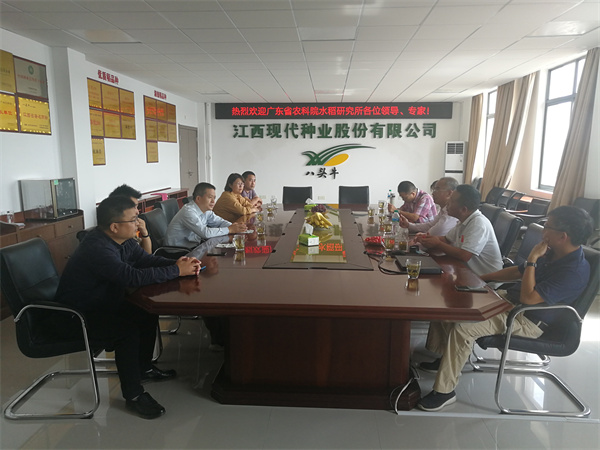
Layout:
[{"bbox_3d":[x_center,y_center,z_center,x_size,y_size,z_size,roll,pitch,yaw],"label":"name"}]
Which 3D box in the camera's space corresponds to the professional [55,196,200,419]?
[{"bbox_3d":[-0.994,0.461,2.768,0.840,1.200,0.540,1,9,4],"label":"professional"}]

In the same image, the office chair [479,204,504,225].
[{"bbox_3d":[1.593,0.302,4.683,0.620,0.970,0.580,1,9,4],"label":"office chair"}]

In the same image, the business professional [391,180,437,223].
[{"bbox_3d":[1.318,0.090,5.348,0.700,1.190,0.500,1,9,4],"label":"business professional"}]

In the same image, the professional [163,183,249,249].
[{"bbox_3d":[-0.857,0.231,4.244,0.800,1.220,0.520,1,9,4],"label":"professional"}]

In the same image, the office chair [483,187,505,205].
[{"bbox_3d":[3.209,-0.214,8.318,0.600,0.910,0.580,1,9,4],"label":"office chair"}]

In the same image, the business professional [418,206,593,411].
[{"bbox_3d":[1.224,0.461,2.887,0.980,1.190,0.600,1,9,4],"label":"business professional"}]

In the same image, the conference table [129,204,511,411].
[{"bbox_3d":[0.217,0.423,4.580,1.930,0.755,4.570,1,9,4],"label":"conference table"}]

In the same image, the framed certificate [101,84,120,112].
[{"bbox_3d":[-2.843,-1.912,7.093,0.020,0.400,0.580,1,9,4],"label":"framed certificate"}]

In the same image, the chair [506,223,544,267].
[{"bbox_3d":[1.518,0.486,3.520,0.640,0.950,0.550,1,9,4],"label":"chair"}]

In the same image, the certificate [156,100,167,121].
[{"bbox_3d":[-2.703,-2.234,9.245,0.020,0.400,0.580,1,9,4],"label":"certificate"}]

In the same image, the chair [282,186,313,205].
[{"bbox_3d":[-0.051,-0.105,7.424,0.550,0.950,0.640,1,9,4],"label":"chair"}]

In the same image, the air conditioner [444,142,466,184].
[{"bbox_3d":[3.667,-1.061,11.048,0.470,1.770,0.320,5,10,30],"label":"air conditioner"}]

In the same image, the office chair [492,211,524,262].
[{"bbox_3d":[1.597,0.376,4.258,0.640,0.950,0.550,1,9,4],"label":"office chair"}]

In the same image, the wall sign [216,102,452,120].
[{"bbox_3d":[0.784,-2.748,11.330,5.720,0.375,0.080,1,9,4],"label":"wall sign"}]

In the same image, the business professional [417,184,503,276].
[{"bbox_3d":[1.274,0.278,3.930,0.840,1.240,0.560,1,9,4],"label":"business professional"}]

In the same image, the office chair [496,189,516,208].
[{"bbox_3d":[3.175,-0.137,7.805,0.600,0.910,0.580,1,9,4],"label":"office chair"}]

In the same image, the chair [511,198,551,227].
[{"bbox_3d":[3.100,0.032,6.690,0.600,0.910,0.580,1,9,4],"label":"chair"}]

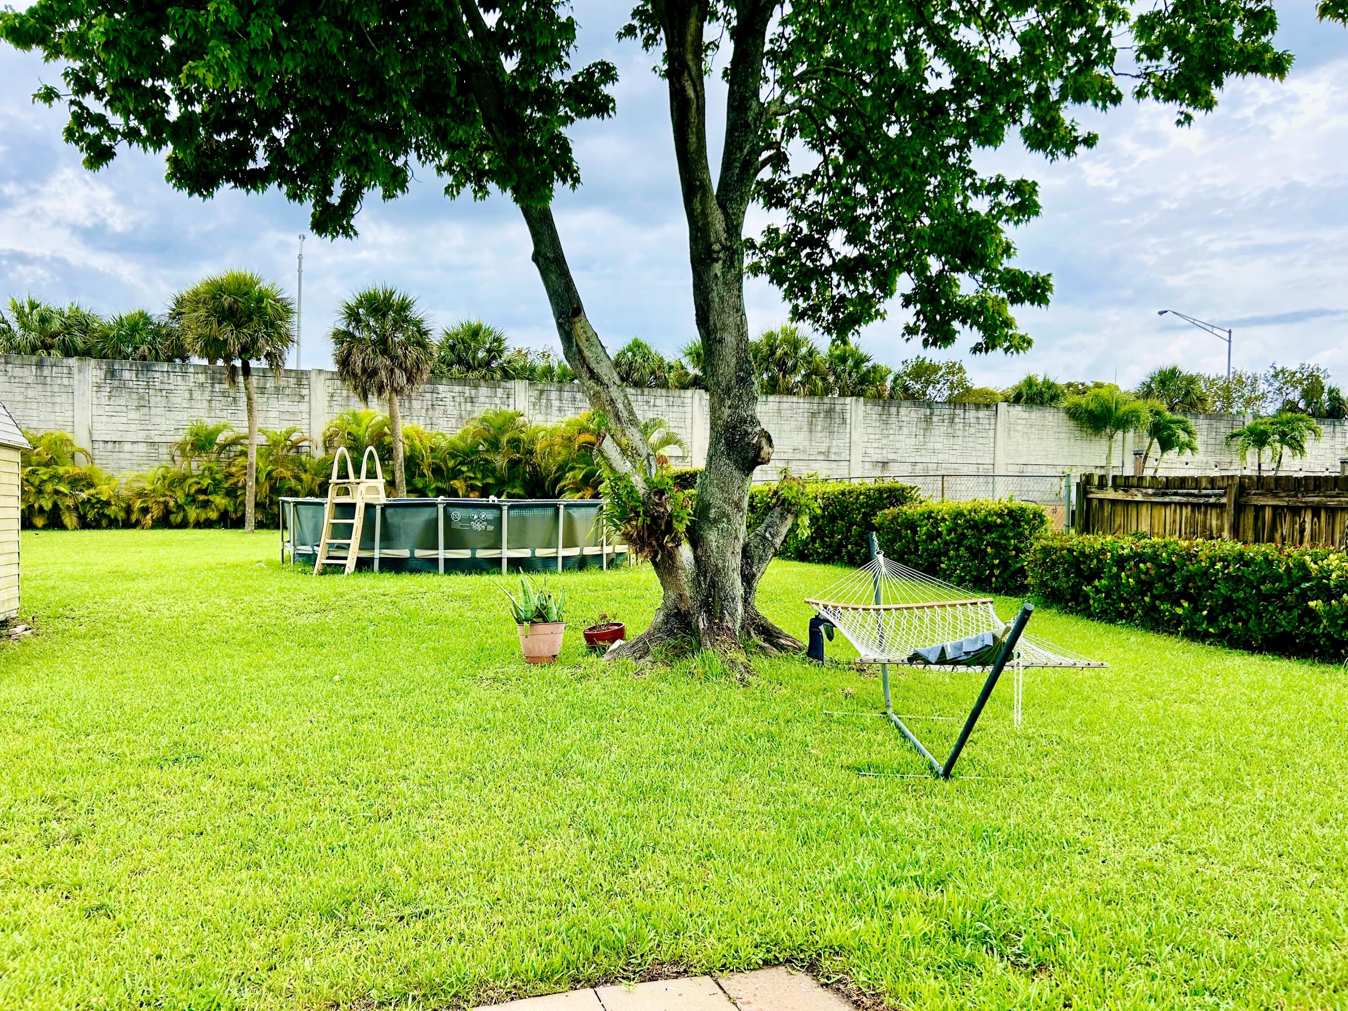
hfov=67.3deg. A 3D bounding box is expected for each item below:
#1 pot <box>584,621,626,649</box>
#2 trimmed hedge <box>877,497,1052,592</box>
[{"bbox_3d":[-0.633,1.212,9.400,0.385,0.170,0.385,-12,4,0],"label":"pot"},{"bbox_3d":[4.645,0.589,16.809,1.150,1.420,3.400,0,1,-19],"label":"trimmed hedge"}]

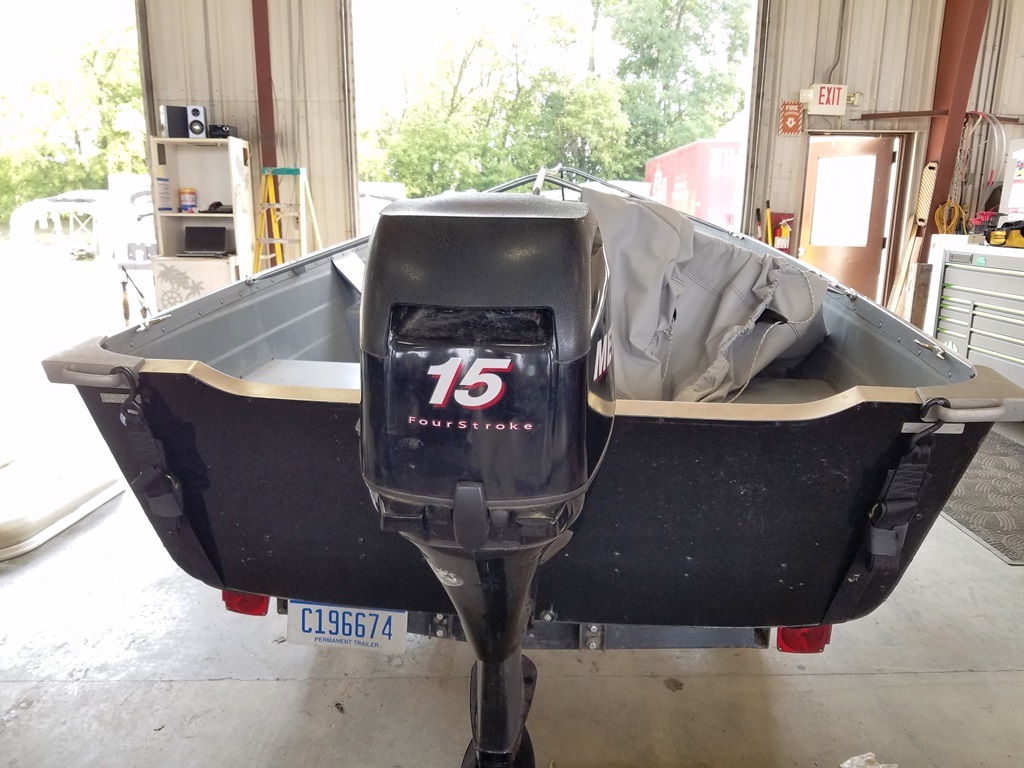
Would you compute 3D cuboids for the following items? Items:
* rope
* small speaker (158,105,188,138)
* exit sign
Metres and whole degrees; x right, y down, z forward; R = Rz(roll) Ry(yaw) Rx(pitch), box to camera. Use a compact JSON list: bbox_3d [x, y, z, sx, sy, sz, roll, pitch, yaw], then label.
[{"bbox_3d":[3.931,-1.448,6.895,0.290,0.420,0.120,0,14,-3],"label":"rope"},{"bbox_3d":[-2.760,-2.143,6.326,0.140,0.240,0.190,13,19,42],"label":"small speaker"},{"bbox_3d":[2.838,-2.558,6.928,0.305,0.260,0.090,0,14,-3],"label":"exit sign"}]

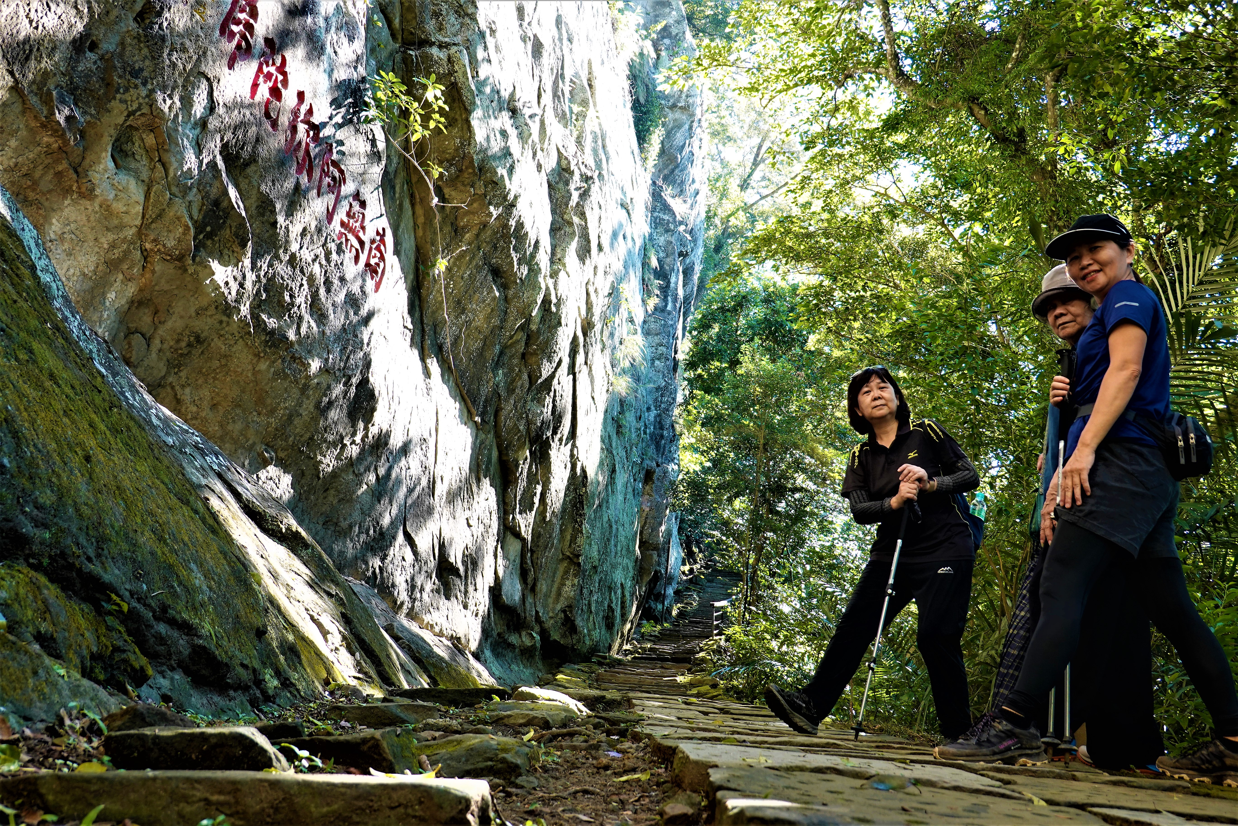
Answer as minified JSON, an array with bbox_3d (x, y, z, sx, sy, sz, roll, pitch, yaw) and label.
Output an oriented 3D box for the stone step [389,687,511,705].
[{"bbox_3d":[-1.030,1.735,7.800,0.740,0.125,0.330,0,-10,0],"label":"stone step"}]

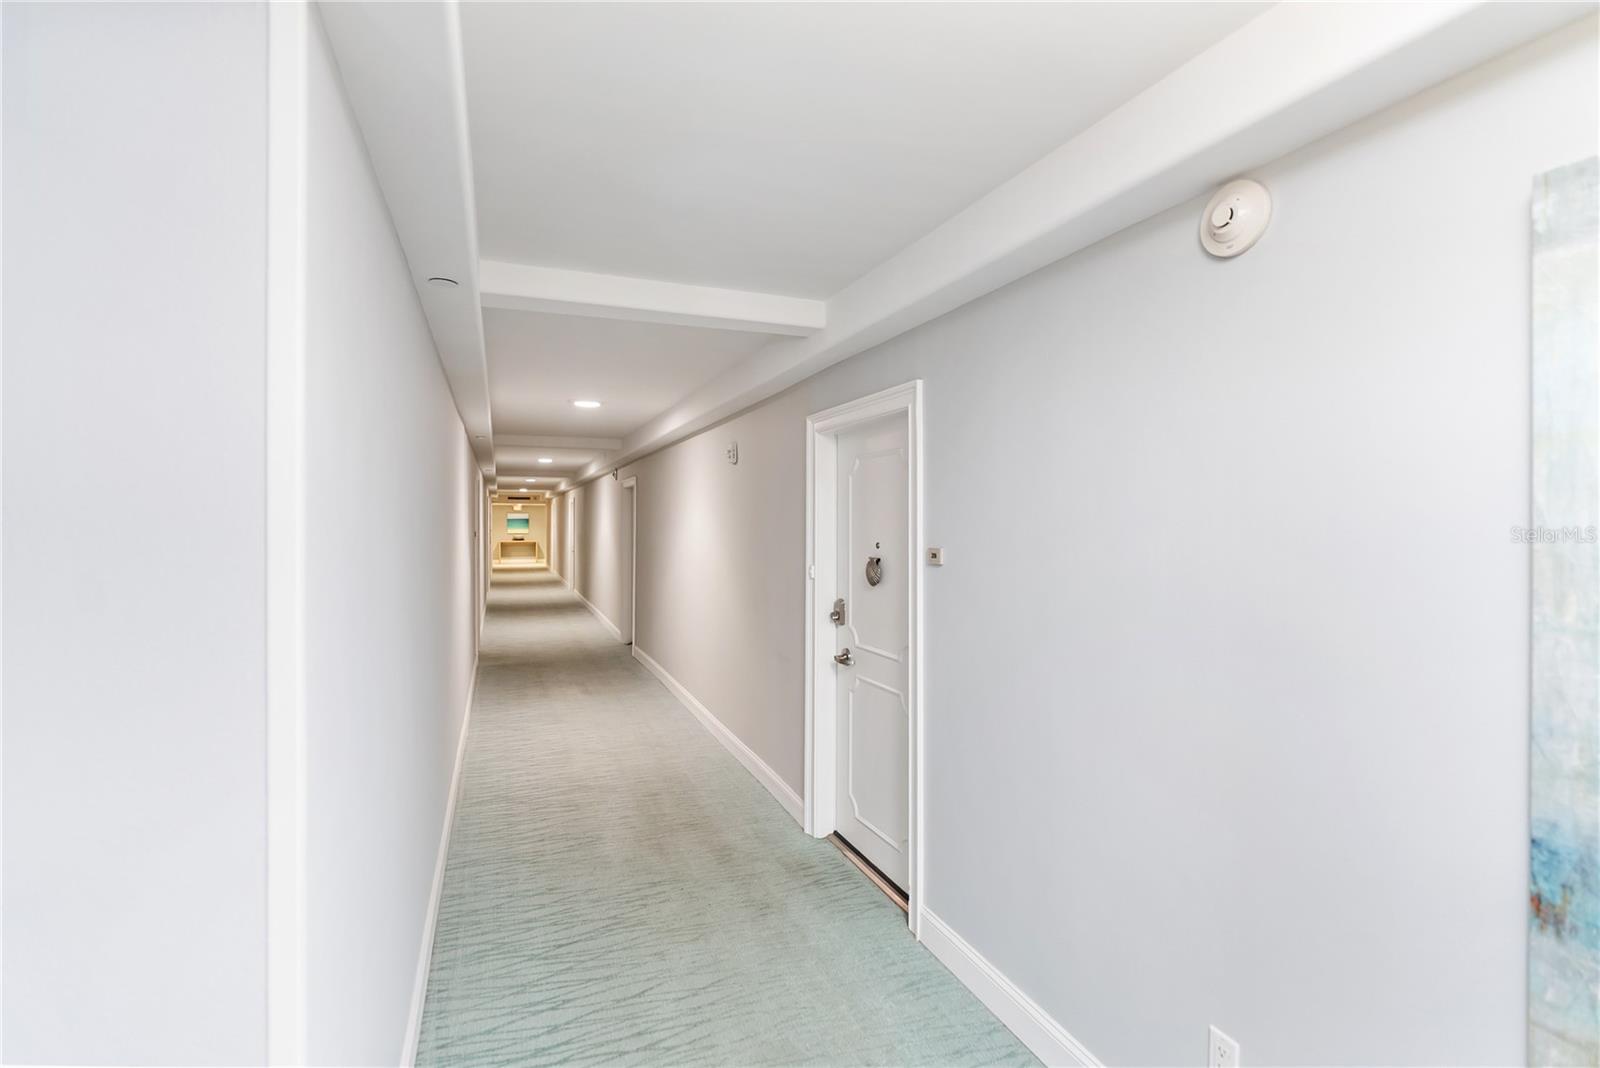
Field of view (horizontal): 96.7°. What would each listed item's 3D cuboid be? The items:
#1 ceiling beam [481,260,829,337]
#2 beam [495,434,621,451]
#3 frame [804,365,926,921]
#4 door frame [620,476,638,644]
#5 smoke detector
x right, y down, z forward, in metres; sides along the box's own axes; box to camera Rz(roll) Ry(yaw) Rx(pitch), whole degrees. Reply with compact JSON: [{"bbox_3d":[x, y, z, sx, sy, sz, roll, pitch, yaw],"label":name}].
[{"bbox_3d":[-0.573,-0.967,2.991,1.404,0.113,0.201,0,1,-23],"label":"ceiling beam"},{"bbox_3d":[-2.745,-1.033,8.139,1.374,0.118,0.201,0,1,-23],"label":"beam"},{"bbox_3d":[0.291,0.478,3.248,0.140,2.152,1.063,0,1,-23],"label":"frame"},{"bbox_3d":[-2.145,0.407,9.020,0.140,2.152,1.063,0,1,-23],"label":"door frame"},{"bbox_3d":[0.931,-0.685,1.538,0.050,0.155,0.155,0,1,-23],"label":"smoke detector"}]

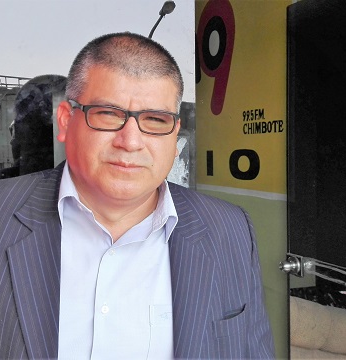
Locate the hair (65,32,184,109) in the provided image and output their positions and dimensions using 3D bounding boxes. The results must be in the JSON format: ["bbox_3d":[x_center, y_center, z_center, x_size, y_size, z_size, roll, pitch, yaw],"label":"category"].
[{"bbox_3d":[-0.069,-0.157,0.725,0.182,0.150,0.205,4,10,-19],"label":"hair"}]

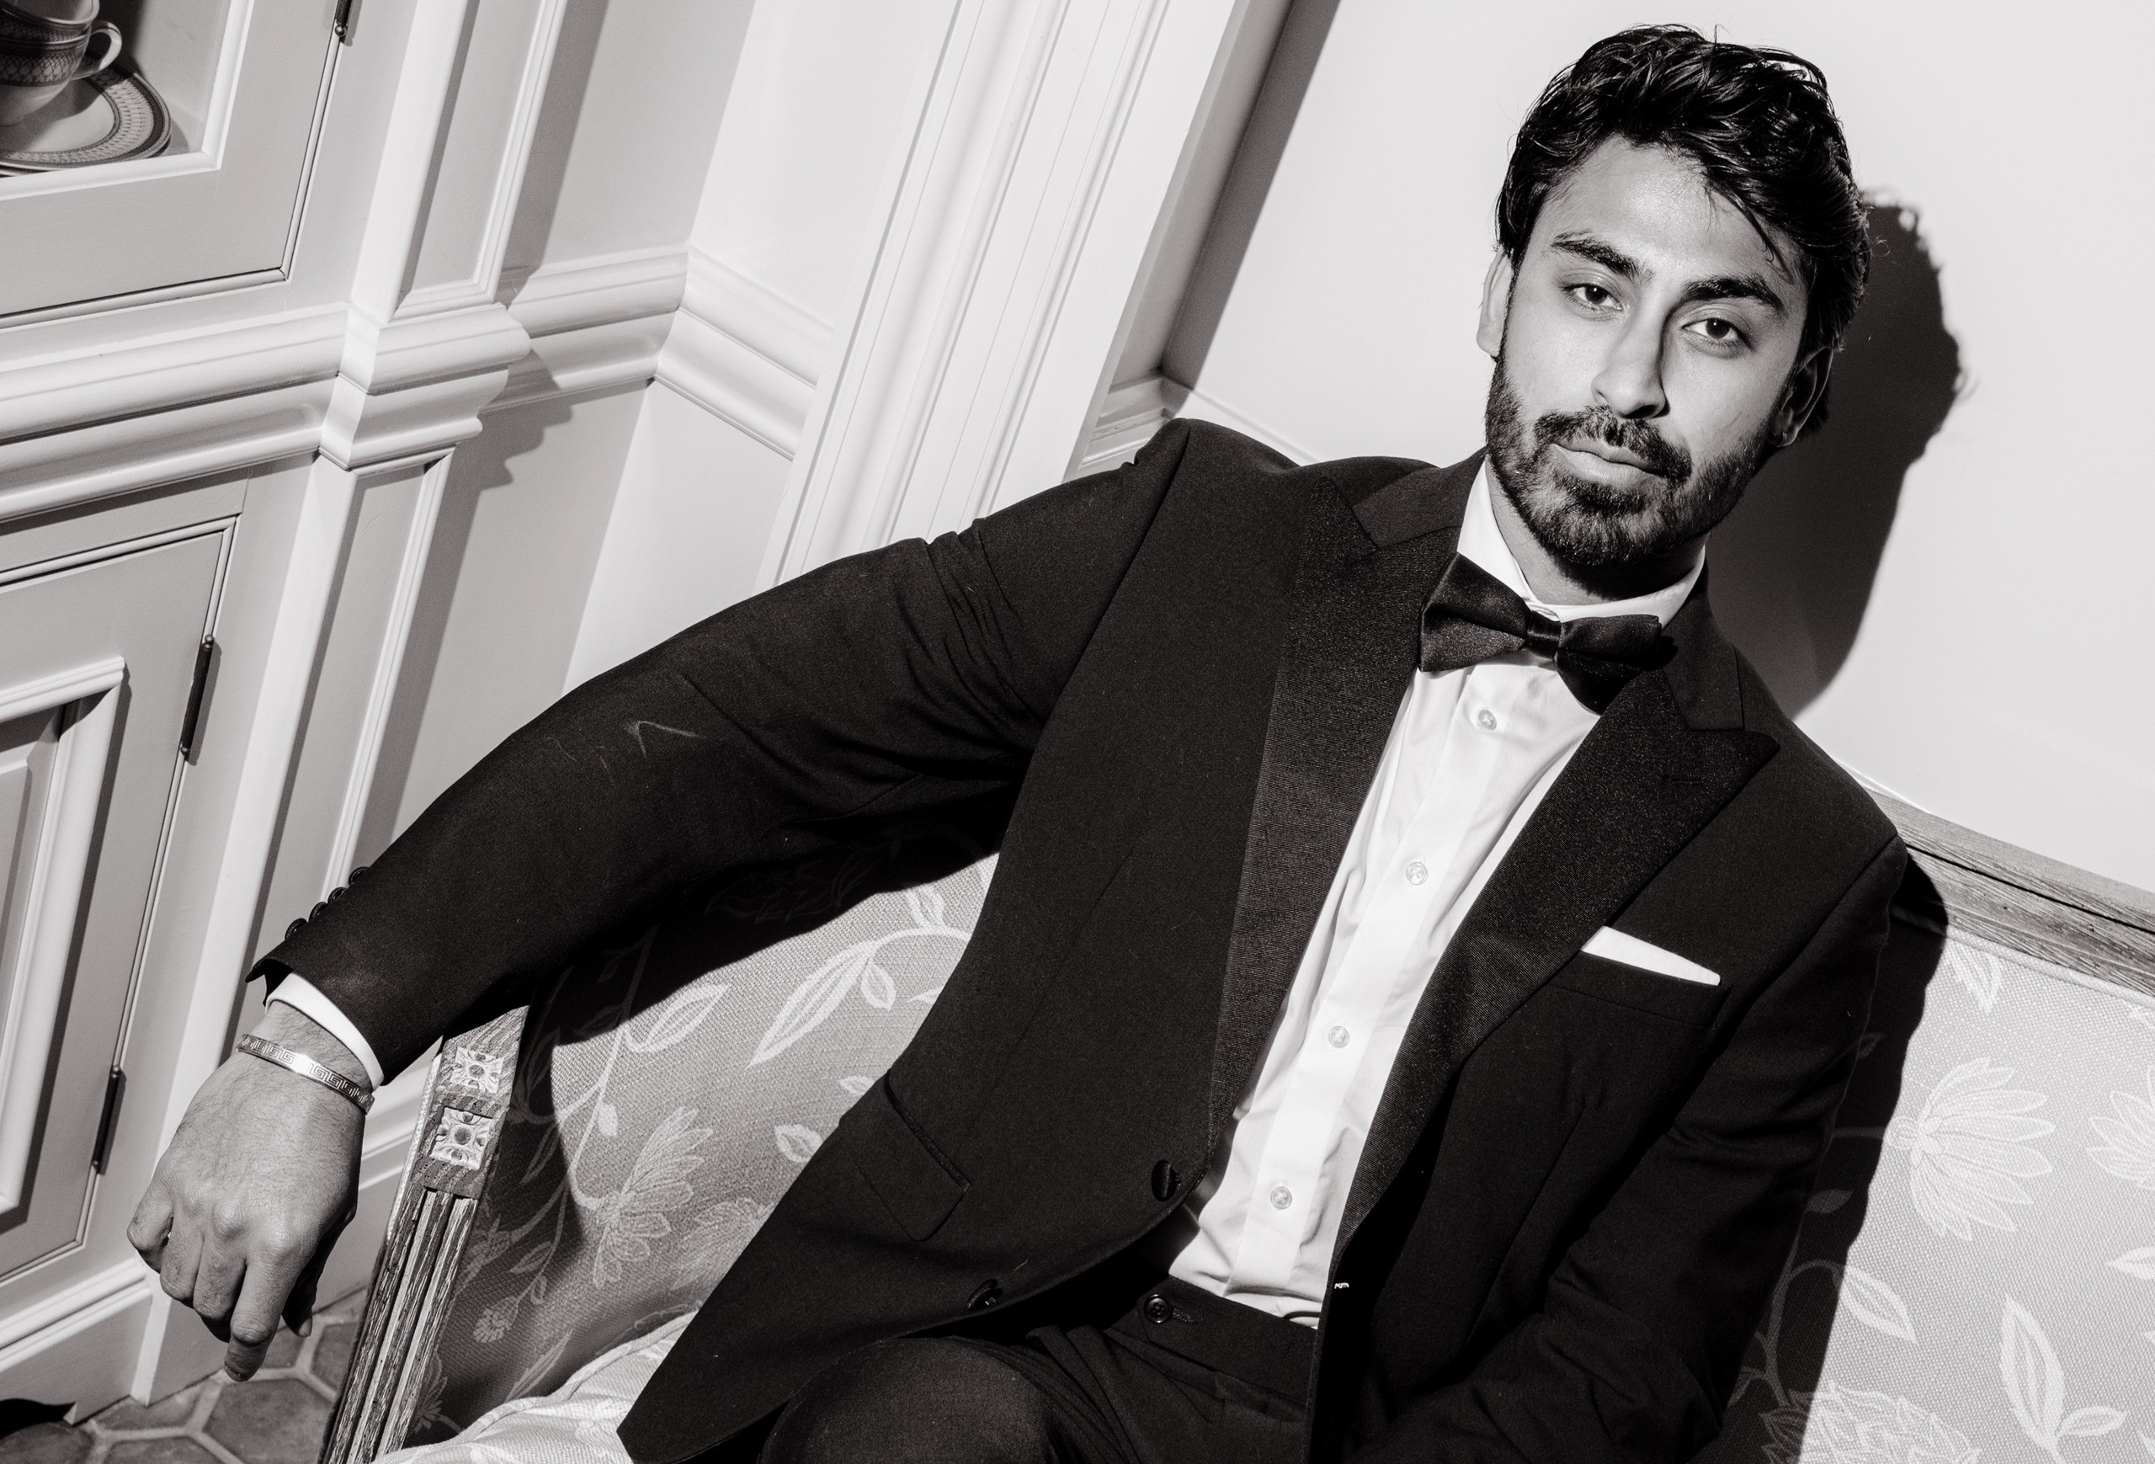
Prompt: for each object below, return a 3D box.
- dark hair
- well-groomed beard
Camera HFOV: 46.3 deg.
[{"bbox_3d":[0.307,-0.253,1.270,0.175,0.175,0.210,20,13,9],"label":"dark hair"},{"bbox_3d":[0.262,-0.130,1.225,0.140,0.100,0.110,20,13,9],"label":"well-groomed beard"}]

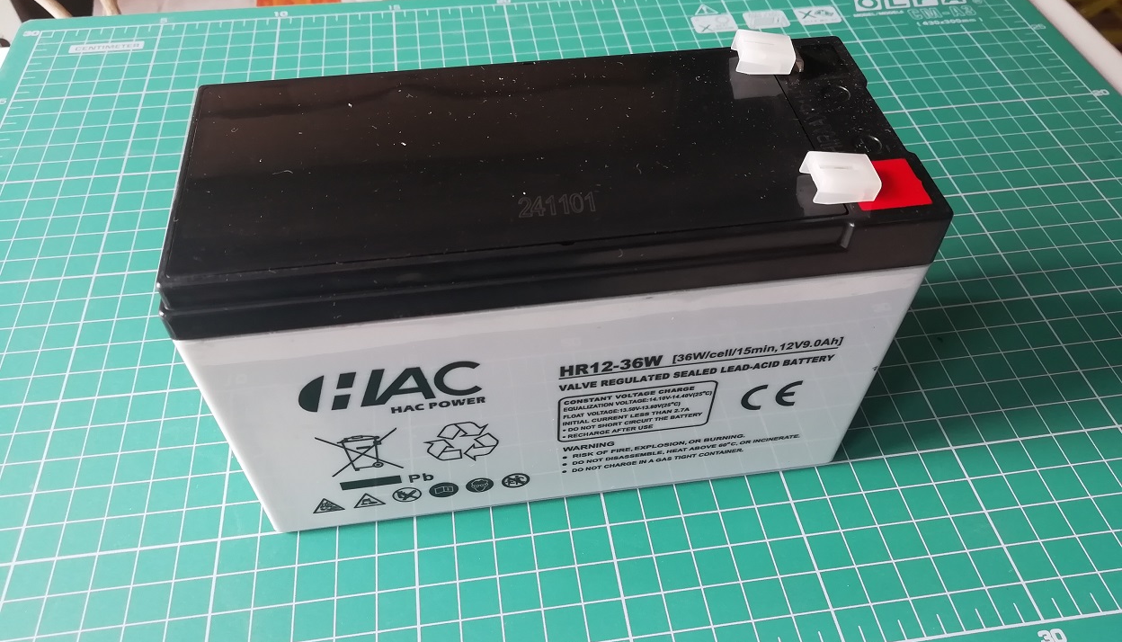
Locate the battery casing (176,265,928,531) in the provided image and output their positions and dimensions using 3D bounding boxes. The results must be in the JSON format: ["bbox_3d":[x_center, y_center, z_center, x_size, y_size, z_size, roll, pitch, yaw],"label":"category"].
[{"bbox_3d":[-0.003,-0.003,0.215,0.150,0.079,0.064,-6,51,-6],"label":"battery casing"}]

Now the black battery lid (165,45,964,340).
[{"bbox_3d":[-0.002,-0.032,0.180,0.149,0.015,0.064,-6,51,-6],"label":"black battery lid"}]

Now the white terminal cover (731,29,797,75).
[{"bbox_3d":[0.046,-0.061,0.192,0.012,0.004,0.009,3,52,-2],"label":"white terminal cover"}]

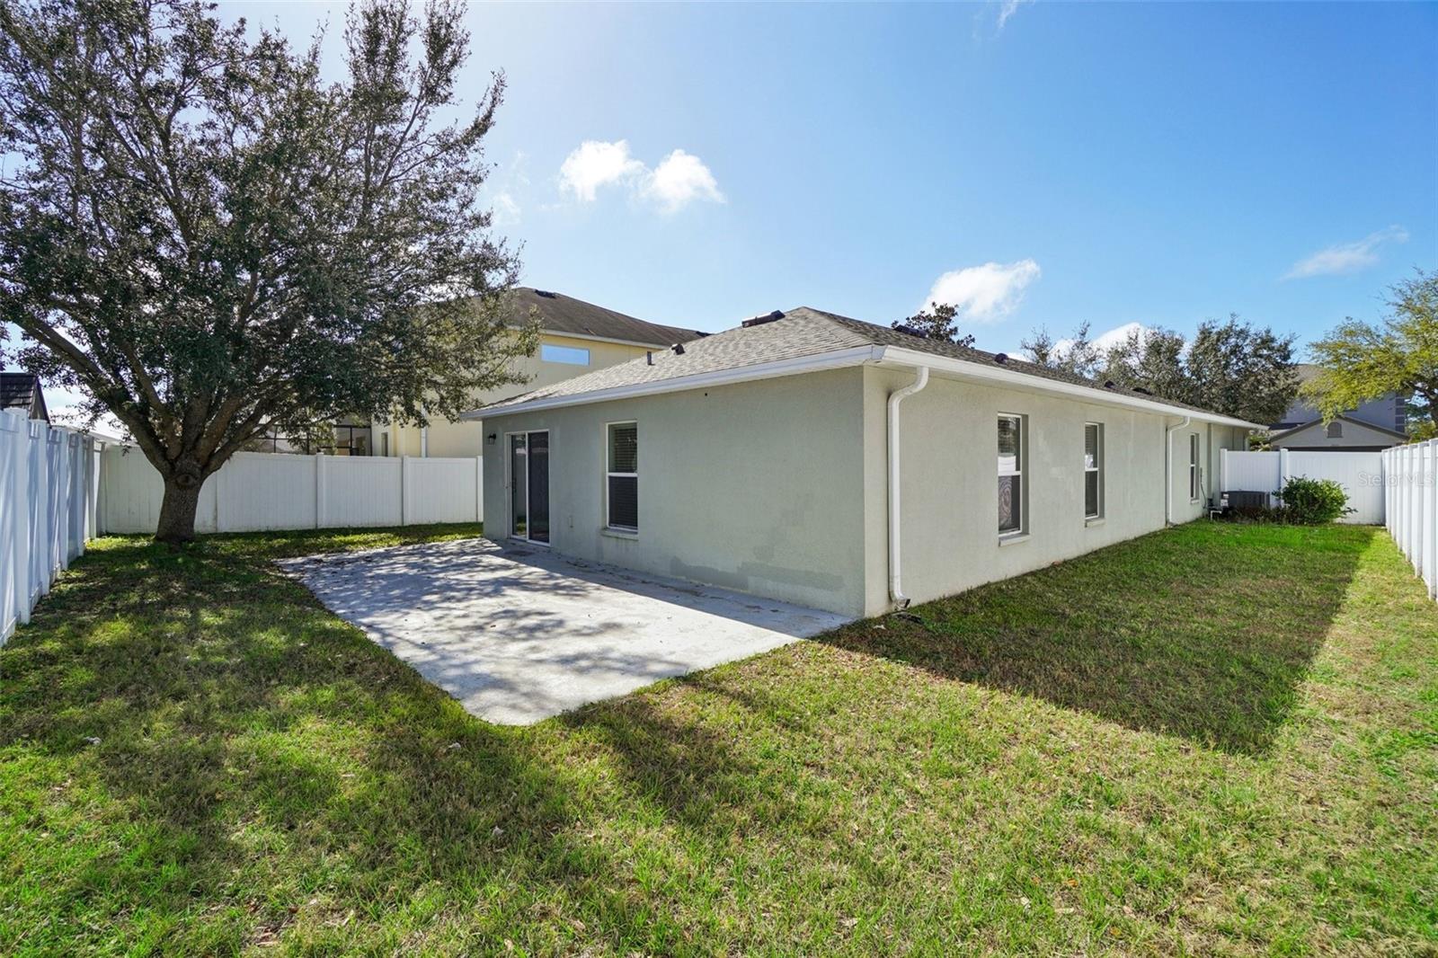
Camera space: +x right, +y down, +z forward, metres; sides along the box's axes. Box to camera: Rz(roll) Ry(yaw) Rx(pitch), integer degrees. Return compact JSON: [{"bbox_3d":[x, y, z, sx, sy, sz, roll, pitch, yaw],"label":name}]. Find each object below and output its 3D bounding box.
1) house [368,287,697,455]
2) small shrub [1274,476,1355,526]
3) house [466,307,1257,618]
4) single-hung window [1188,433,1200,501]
[{"bbox_3d":[-5.338,-3.464,26.180,18.100,8.500,11.600,-2,3,-41],"label":"house"},{"bbox_3d":[14.410,0.545,14.535,1.300,1.160,1.300,-2,3,-41],"label":"small shrub"},{"bbox_3d":[6.586,-1.385,16.641,23.284,4.681,10.472,-2,3,-41],"label":"house"},{"bbox_3d":[11.777,-0.311,14.915,0.940,1.600,0.120,-2,3,-41],"label":"single-hung window"}]

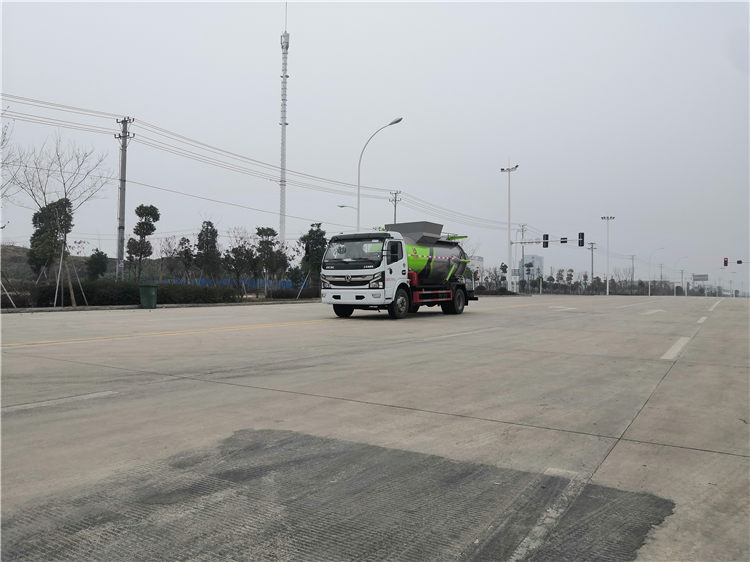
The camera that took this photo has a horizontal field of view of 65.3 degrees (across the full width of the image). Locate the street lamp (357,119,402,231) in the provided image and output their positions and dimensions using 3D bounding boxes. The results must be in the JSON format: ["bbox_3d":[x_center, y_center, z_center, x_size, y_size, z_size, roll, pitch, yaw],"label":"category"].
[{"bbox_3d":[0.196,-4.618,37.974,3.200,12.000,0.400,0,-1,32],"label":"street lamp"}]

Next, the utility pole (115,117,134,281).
[{"bbox_3d":[-13.160,-3.684,30.550,1.500,9.800,0.350,0,-1,32],"label":"utility pole"}]

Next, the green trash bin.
[{"bbox_3d":[-9.377,0.659,24.195,0.640,0.990,0.580,0,-1,32],"label":"green trash bin"}]

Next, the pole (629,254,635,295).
[{"bbox_3d":[66.526,-1.605,151.052,1.500,10.230,0.400,0,-1,32],"label":"pole"}]

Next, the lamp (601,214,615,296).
[{"bbox_3d":[43.087,-4.592,108.080,2.200,14.490,2.200,0,-1,32],"label":"lamp"}]

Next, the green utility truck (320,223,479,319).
[{"bbox_3d":[1.106,-0.398,18.798,2.200,3.000,6.800,0,-1,31],"label":"green utility truck"}]

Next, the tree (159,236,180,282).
[{"bbox_3d":[-10.912,-0.571,31.011,1.250,3.530,1.250,1,-1,-19],"label":"tree"}]

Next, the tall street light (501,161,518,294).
[{"bbox_3d":[15.235,-5.563,65.583,2.000,14.820,1.600,0,-1,32],"label":"tall street light"}]

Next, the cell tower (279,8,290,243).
[{"bbox_3d":[-14.665,-21.052,95.280,1.700,46.650,1.700,0,-1,32],"label":"cell tower"}]

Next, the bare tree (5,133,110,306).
[{"bbox_3d":[-12.139,-2.342,22.432,3.800,6.730,3.700,1,-1,-28],"label":"bare tree"}]

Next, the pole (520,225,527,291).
[{"bbox_3d":[21.044,-2.992,83.053,1.600,10.360,0.380,0,-1,32],"label":"pole"}]

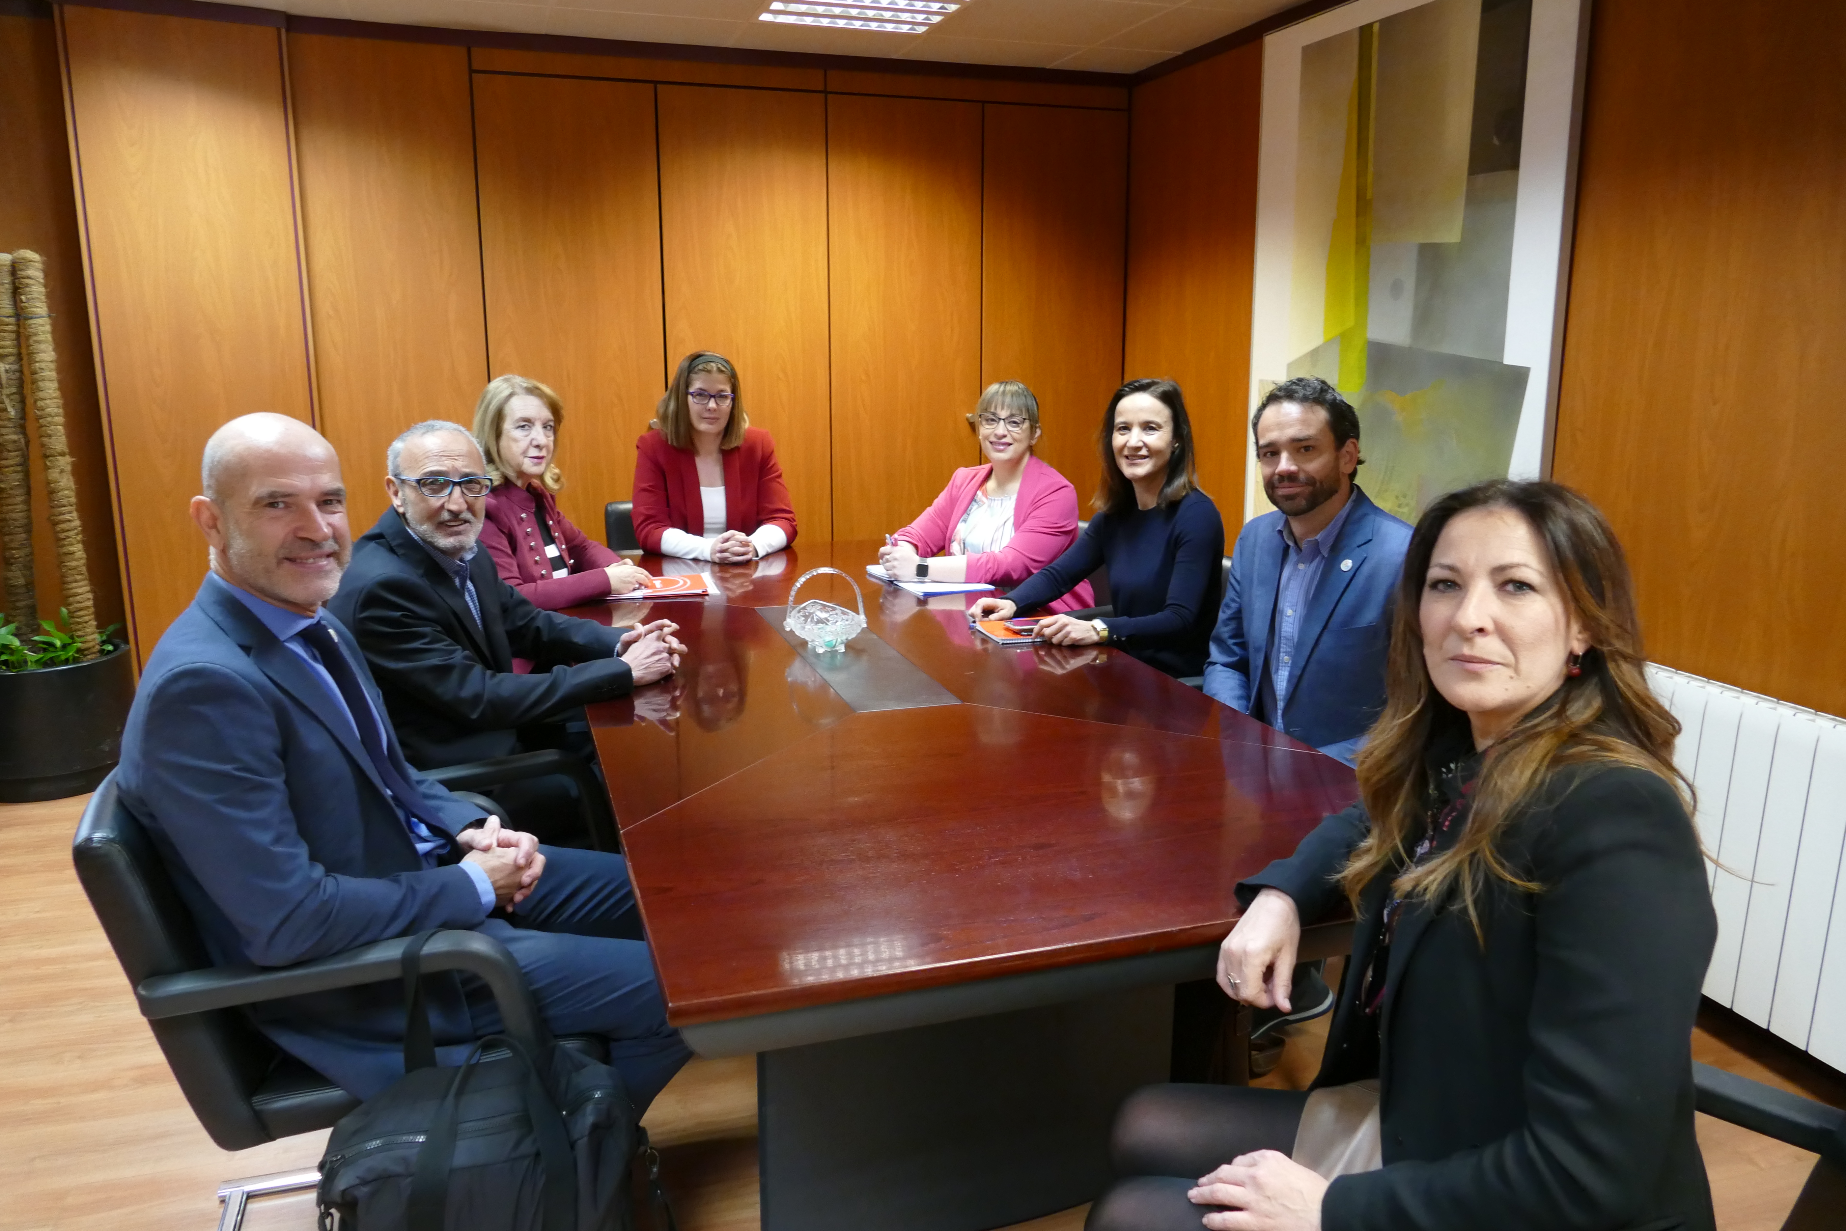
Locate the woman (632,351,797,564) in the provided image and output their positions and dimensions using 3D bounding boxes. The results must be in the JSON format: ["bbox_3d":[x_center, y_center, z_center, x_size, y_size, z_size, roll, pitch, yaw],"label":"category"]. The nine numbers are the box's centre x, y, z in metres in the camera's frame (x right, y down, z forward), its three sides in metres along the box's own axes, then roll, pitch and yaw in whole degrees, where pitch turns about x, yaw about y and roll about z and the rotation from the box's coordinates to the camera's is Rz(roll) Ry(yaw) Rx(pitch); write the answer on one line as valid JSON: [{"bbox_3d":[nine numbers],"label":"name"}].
[{"bbox_3d":[-0.651,-0.140,3.997,0.520,1.340,0.720,-3,13,-13],"label":"woman"}]

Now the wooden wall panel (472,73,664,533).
[{"bbox_3d":[-1.220,-0.754,4.603,0.605,2.199,0.030,-4,13,-17],"label":"wooden wall panel"}]

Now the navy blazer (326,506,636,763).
[{"bbox_3d":[-0.804,0.085,2.291,0.500,0.580,0.500,4,13,16],"label":"navy blazer"}]

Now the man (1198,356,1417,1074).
[{"bbox_3d":[0.672,0.236,2.327,0.550,1.320,0.720,11,16,41],"label":"man"}]

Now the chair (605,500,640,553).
[{"bbox_3d":[-0.720,0.070,4.160,0.580,0.860,0.620,-4,13,-17],"label":"chair"}]

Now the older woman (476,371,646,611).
[{"bbox_3d":[-0.874,0.081,3.062,0.700,1.300,0.480,5,13,21],"label":"older woman"}]

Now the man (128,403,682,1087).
[{"bbox_3d":[-0.680,0.380,1.709,0.770,1.290,0.570,1,12,4],"label":"man"}]

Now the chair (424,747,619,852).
[{"bbox_3d":[-0.888,0.457,2.367,0.620,0.860,0.580,-4,13,-17],"label":"chair"}]

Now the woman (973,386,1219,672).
[{"bbox_3d":[0.426,0.122,2.898,0.540,1.300,0.750,10,16,38],"label":"woman"}]

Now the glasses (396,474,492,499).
[{"bbox_3d":[-0.840,-0.231,2.235,0.140,0.040,0.145,-9,15,-35],"label":"glasses"}]

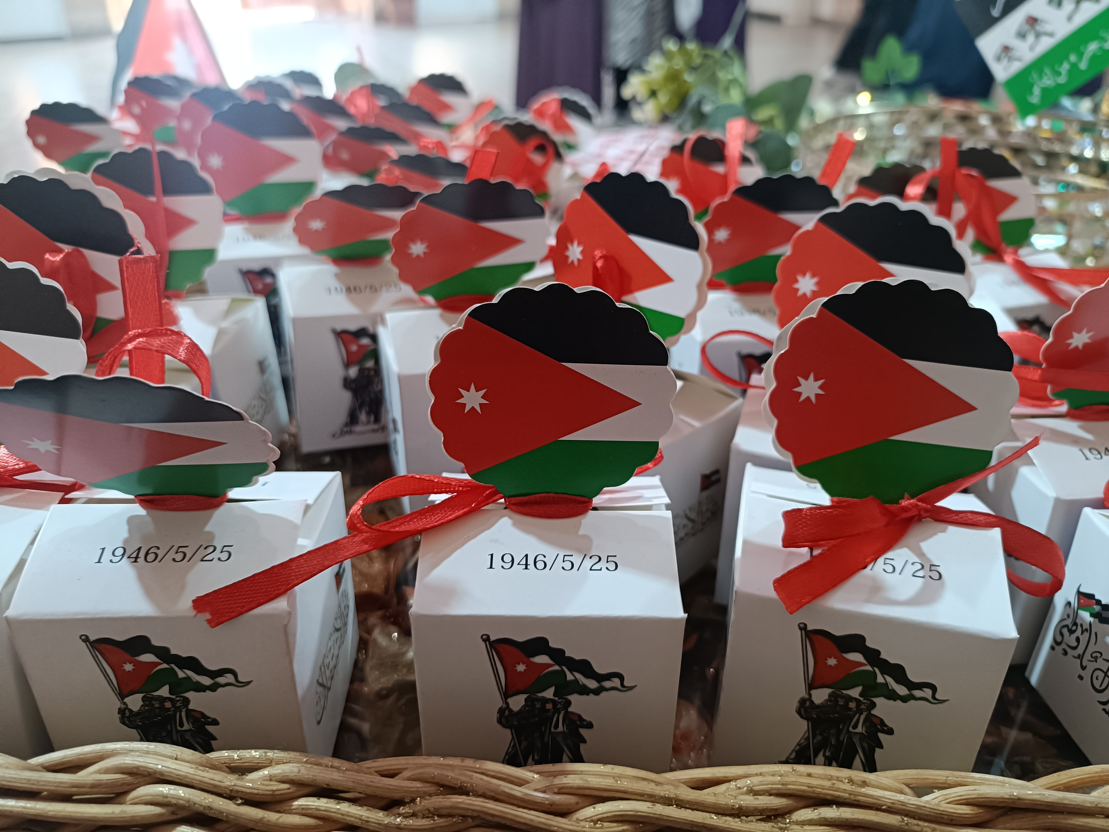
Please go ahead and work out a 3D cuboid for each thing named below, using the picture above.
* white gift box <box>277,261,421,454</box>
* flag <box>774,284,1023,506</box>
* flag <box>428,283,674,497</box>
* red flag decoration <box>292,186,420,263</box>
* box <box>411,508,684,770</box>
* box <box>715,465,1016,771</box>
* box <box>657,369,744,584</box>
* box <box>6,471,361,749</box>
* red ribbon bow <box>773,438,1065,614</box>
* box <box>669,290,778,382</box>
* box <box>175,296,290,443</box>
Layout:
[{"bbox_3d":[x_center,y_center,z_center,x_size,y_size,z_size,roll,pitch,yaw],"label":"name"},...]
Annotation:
[{"bbox_3d":[-0.080,-0.029,0.328,0.054,0.065,0.052,-7,30,-21],"label":"white gift box"},{"bbox_3d":[0.073,-0.005,0.175,0.051,0.050,0.005,7,11,14],"label":"flag"},{"bbox_3d":[0.000,-0.004,0.167,0.051,0.050,0.005,1,25,1],"label":"flag"},{"bbox_3d":[-0.068,-0.070,0.290,0.051,0.050,0.005,-7,69,-21],"label":"red flag decoration"},{"bbox_3d":[-0.001,0.049,0.192,0.054,0.065,0.052,1,27,1],"label":"box"},{"bbox_3d":[0.071,0.050,0.195,0.054,0.065,0.052,7,29,14],"label":"box"},{"bbox_3d":[0.018,0.016,0.247,0.054,0.065,0.052,24,37,38],"label":"box"},{"bbox_3d":[-0.081,0.047,0.189,0.054,0.065,0.052,0,28,-2],"label":"box"},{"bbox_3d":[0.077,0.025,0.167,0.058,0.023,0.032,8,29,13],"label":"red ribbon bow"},{"bbox_3d":[0.073,-0.019,0.316,0.054,0.065,0.052,-4,28,-9],"label":"box"},{"bbox_3d":[-0.136,-0.010,0.289,0.054,0.065,0.052,0,28,0],"label":"box"}]

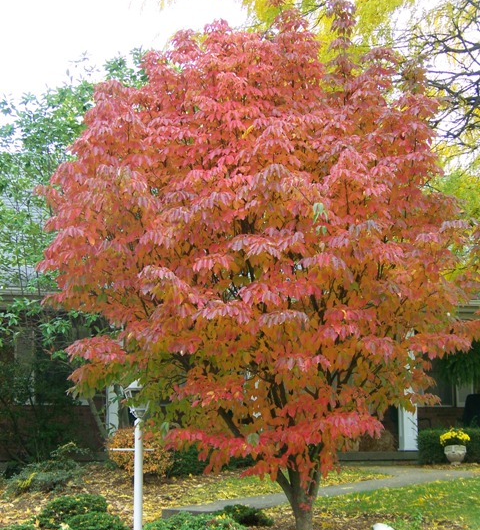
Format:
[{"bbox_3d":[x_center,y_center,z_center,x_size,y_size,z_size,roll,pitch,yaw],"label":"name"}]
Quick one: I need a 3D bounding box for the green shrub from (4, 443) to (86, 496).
[{"bbox_3d":[-2.705,2.872,18.000,1.150,0.600,1.100,0,-5,0],"label":"green shrub"}]

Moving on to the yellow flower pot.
[{"bbox_3d":[3.563,3.133,21.400,0.360,0.350,0.360,0,-5,0],"label":"yellow flower pot"}]

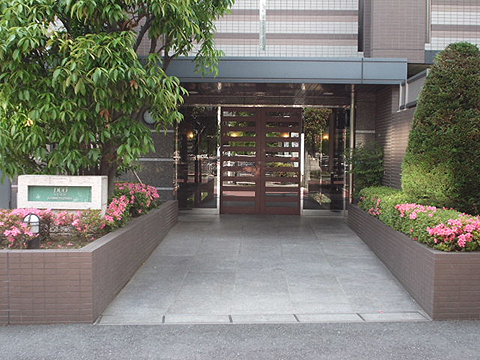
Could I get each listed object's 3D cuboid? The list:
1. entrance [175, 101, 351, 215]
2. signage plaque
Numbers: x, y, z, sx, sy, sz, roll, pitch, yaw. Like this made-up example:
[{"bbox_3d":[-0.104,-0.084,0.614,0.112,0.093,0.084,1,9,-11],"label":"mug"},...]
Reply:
[{"bbox_3d":[0.448,-0.442,12.150,3.460,2.240,0.300,1,2,2],"label":"entrance"},{"bbox_3d":[-1.915,0.153,6.500,0.690,0.168,0.045,1,2,-1],"label":"signage plaque"}]

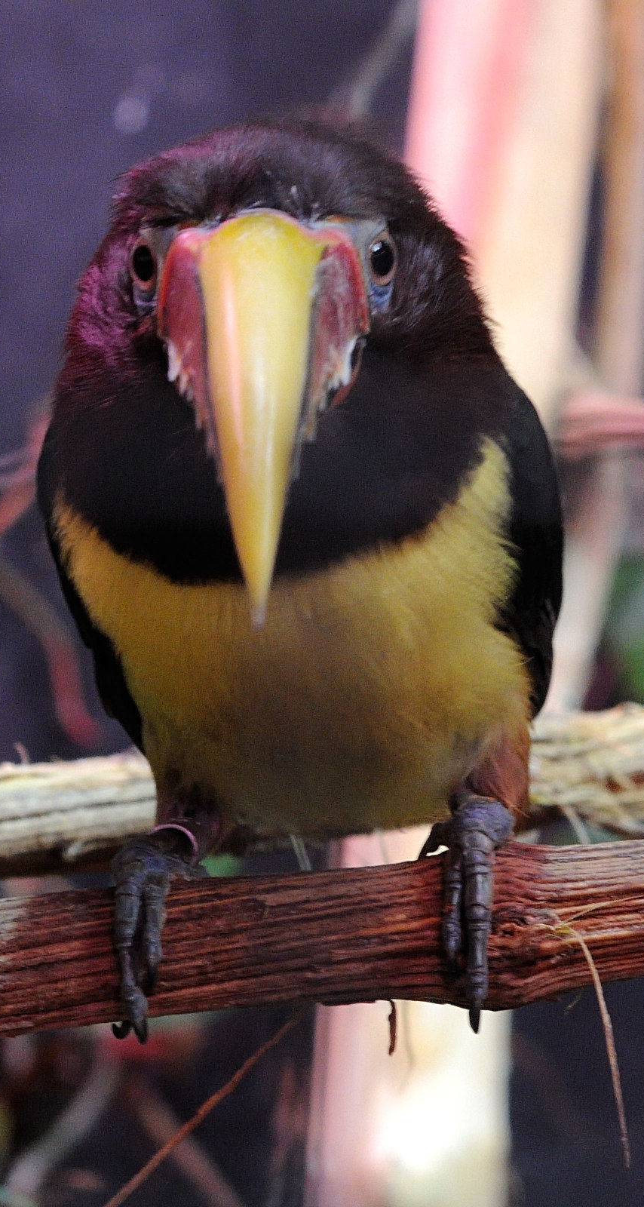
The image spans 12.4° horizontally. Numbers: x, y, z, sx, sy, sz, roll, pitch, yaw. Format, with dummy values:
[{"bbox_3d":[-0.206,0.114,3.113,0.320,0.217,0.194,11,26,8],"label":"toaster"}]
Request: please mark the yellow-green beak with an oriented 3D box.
[{"bbox_3d":[-0.009,-0.025,0.450,0.034,0.031,0.085,0,38,0],"label":"yellow-green beak"}]

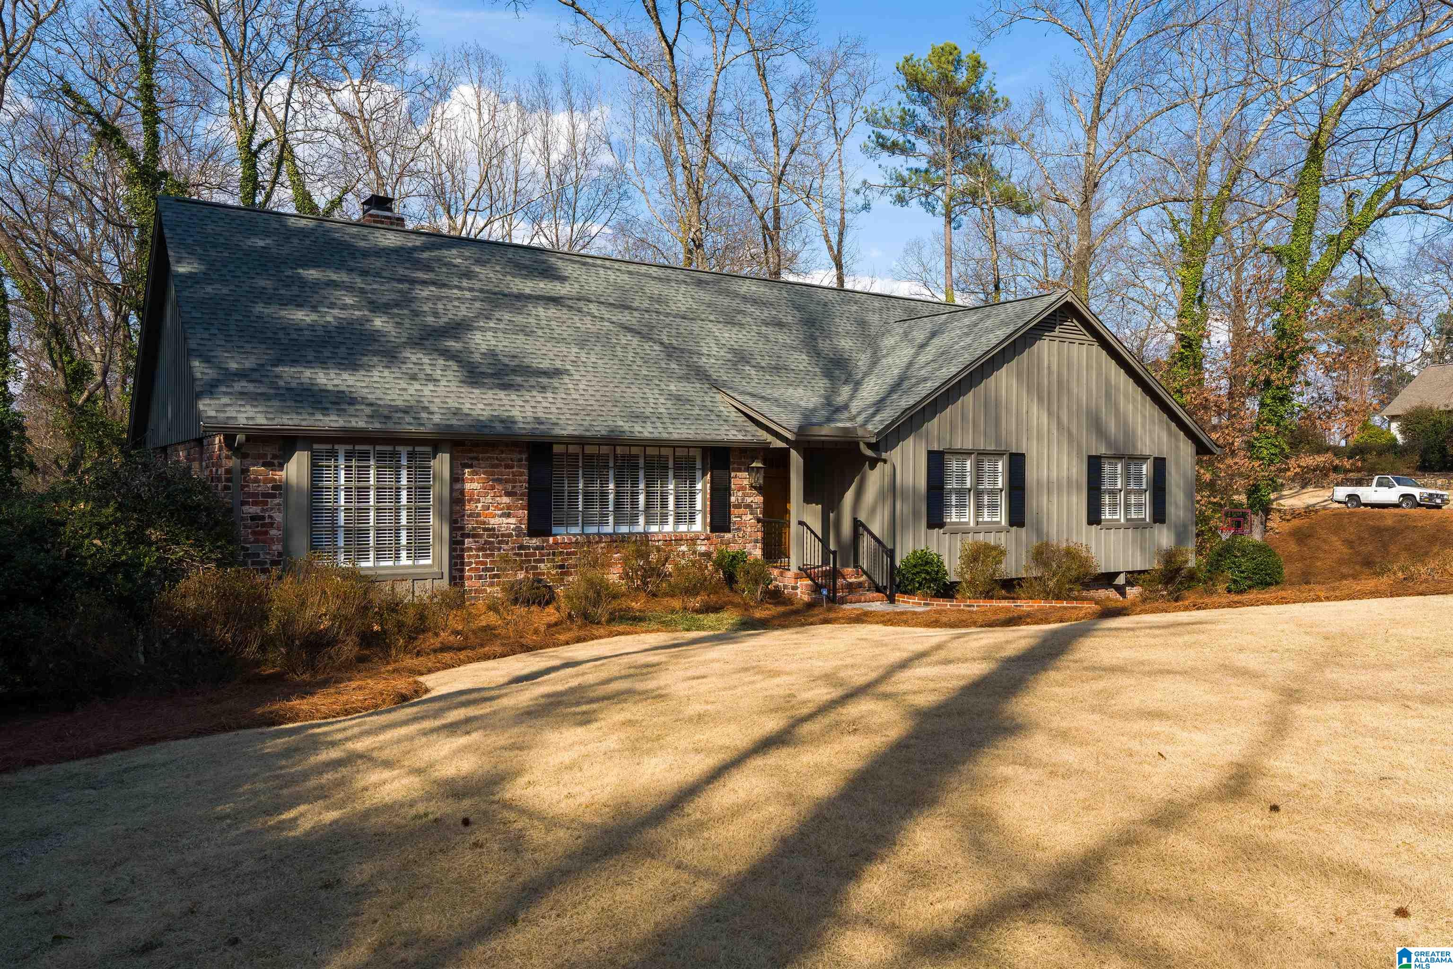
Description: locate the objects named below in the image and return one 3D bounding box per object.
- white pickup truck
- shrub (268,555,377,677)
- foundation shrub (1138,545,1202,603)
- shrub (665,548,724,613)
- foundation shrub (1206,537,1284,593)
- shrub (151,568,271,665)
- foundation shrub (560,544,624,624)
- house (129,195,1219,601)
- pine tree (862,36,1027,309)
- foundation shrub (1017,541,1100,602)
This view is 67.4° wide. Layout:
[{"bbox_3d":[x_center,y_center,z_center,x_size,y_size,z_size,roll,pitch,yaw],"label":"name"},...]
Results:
[{"bbox_3d":[28.900,0.410,47.500,1.700,1.570,4.600,0,0,-18],"label":"white pickup truck"},{"bbox_3d":[-4.544,1.481,12.200,1.220,1.310,1.159,0,0,-34],"label":"shrub"},{"bbox_3d":[8.880,1.784,21.800,1.204,1.113,1.143,0,0,-34],"label":"foundation shrub"},{"bbox_3d":[-0.470,1.418,16.100,0.855,0.956,0.813,0,0,0],"label":"shrub"},{"bbox_3d":[11.081,1.712,23.300,1.651,1.190,1.568,0,0,-34],"label":"foundation shrub"},{"bbox_3d":[-5.628,1.439,11.900,1.302,1.067,1.237,0,0,-34],"label":"shrub"},{"bbox_3d":[-1.838,1.355,14.950,0.888,1.091,0.843,0,0,0],"label":"foundation shrub"},{"bbox_3d":[-0.495,-1.414,22.399,19.950,7.200,10.350,0,0,-34],"label":"house"},{"bbox_3d":[9.377,-8.277,47.000,6.904,21.555,6.559,0,0,-34],"label":"pine tree"},{"bbox_3d":[6.125,1.592,20.100,1.466,1.089,1.290,0,0,-34],"label":"foundation shrub"}]

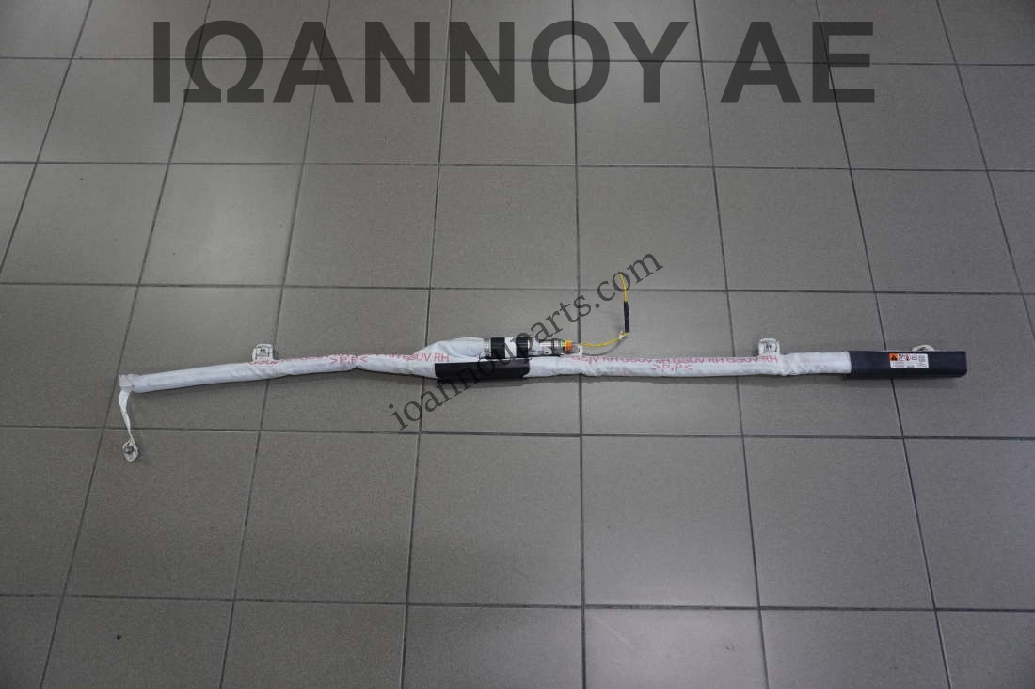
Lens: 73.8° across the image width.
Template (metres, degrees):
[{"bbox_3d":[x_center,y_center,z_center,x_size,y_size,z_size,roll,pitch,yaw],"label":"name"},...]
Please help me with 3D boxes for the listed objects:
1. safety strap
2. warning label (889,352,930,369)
[{"bbox_3d":[-0.809,0.167,1.435,0.036,0.030,0.158,-12,69,-5],"label":"safety strap"},{"bbox_3d":[0.825,0.035,1.452,0.080,0.002,0.033,0,68,0],"label":"warning label"}]

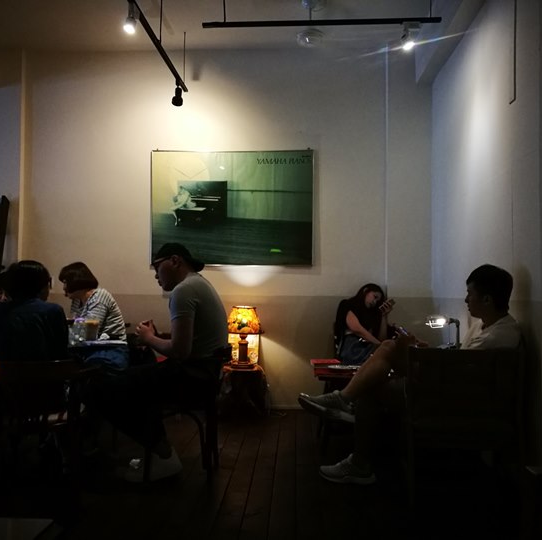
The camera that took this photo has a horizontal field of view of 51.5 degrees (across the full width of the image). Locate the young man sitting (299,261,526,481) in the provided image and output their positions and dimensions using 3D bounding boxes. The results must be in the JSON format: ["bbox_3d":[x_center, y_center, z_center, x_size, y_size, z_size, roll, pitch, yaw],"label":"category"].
[{"bbox_3d":[0.677,0.550,2.824,1.060,1.150,0.560,0,-2,12],"label":"young man sitting"}]

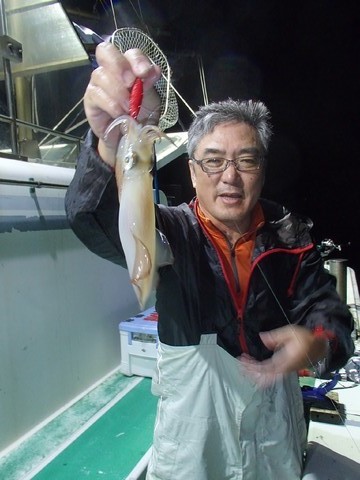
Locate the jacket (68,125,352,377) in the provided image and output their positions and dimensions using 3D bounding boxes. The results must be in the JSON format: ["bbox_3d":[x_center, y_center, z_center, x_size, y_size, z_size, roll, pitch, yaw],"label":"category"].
[{"bbox_3d":[0.085,0.085,0.830,0.570,0.500,0.500,0,4,-7],"label":"jacket"}]

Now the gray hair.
[{"bbox_3d":[0.103,-0.218,0.872,0.177,0.175,0.205,-1,13,-3],"label":"gray hair"}]

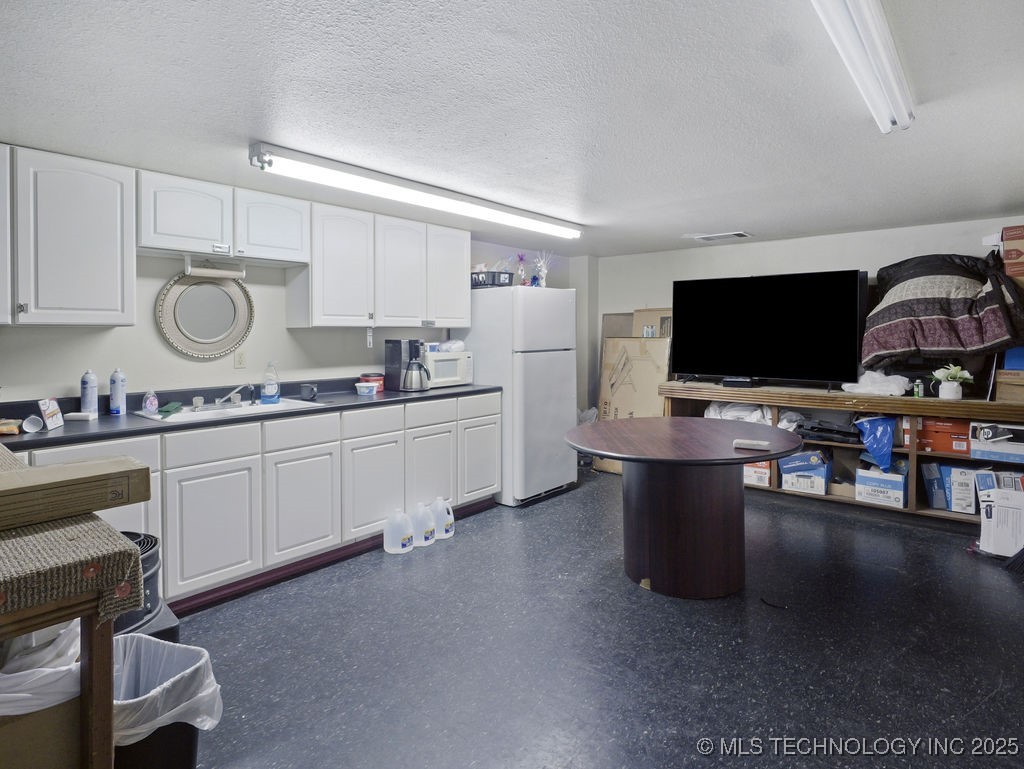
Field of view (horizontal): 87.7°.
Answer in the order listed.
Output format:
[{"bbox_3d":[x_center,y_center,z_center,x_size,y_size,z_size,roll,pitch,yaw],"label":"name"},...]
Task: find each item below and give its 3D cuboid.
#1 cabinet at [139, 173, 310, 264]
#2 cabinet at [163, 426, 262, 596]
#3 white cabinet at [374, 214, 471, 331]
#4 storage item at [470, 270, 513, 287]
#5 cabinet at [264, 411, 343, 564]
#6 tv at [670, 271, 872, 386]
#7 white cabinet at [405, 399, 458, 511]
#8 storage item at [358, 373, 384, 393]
[{"bbox_3d":[-1.657,-0.908,3.055,0.328,0.382,0.906,3,4,42],"label":"cabinet"},{"bbox_3d":[-1.673,0.582,2.814,0.608,0.776,0.448,3,4,42],"label":"cabinet"},{"bbox_3d":[-0.738,-0.792,3.965,0.320,0.741,0.894,5,7,41],"label":"white cabinet"},{"bbox_3d":[-0.165,-0.872,4.440,0.330,0.130,0.220,4,6,41],"label":"storage item"},{"bbox_3d":[-1.358,0.545,3.111,0.590,0.761,0.452,5,7,41],"label":"cabinet"},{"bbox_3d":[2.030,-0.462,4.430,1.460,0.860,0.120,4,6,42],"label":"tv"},{"bbox_3d":[-0.758,0.486,3.799,0.590,0.778,0.462,5,7,41],"label":"white cabinet"},{"bbox_3d":[-1.016,-0.012,3.876,0.157,0.115,0.157,5,7,41],"label":"storage item"}]

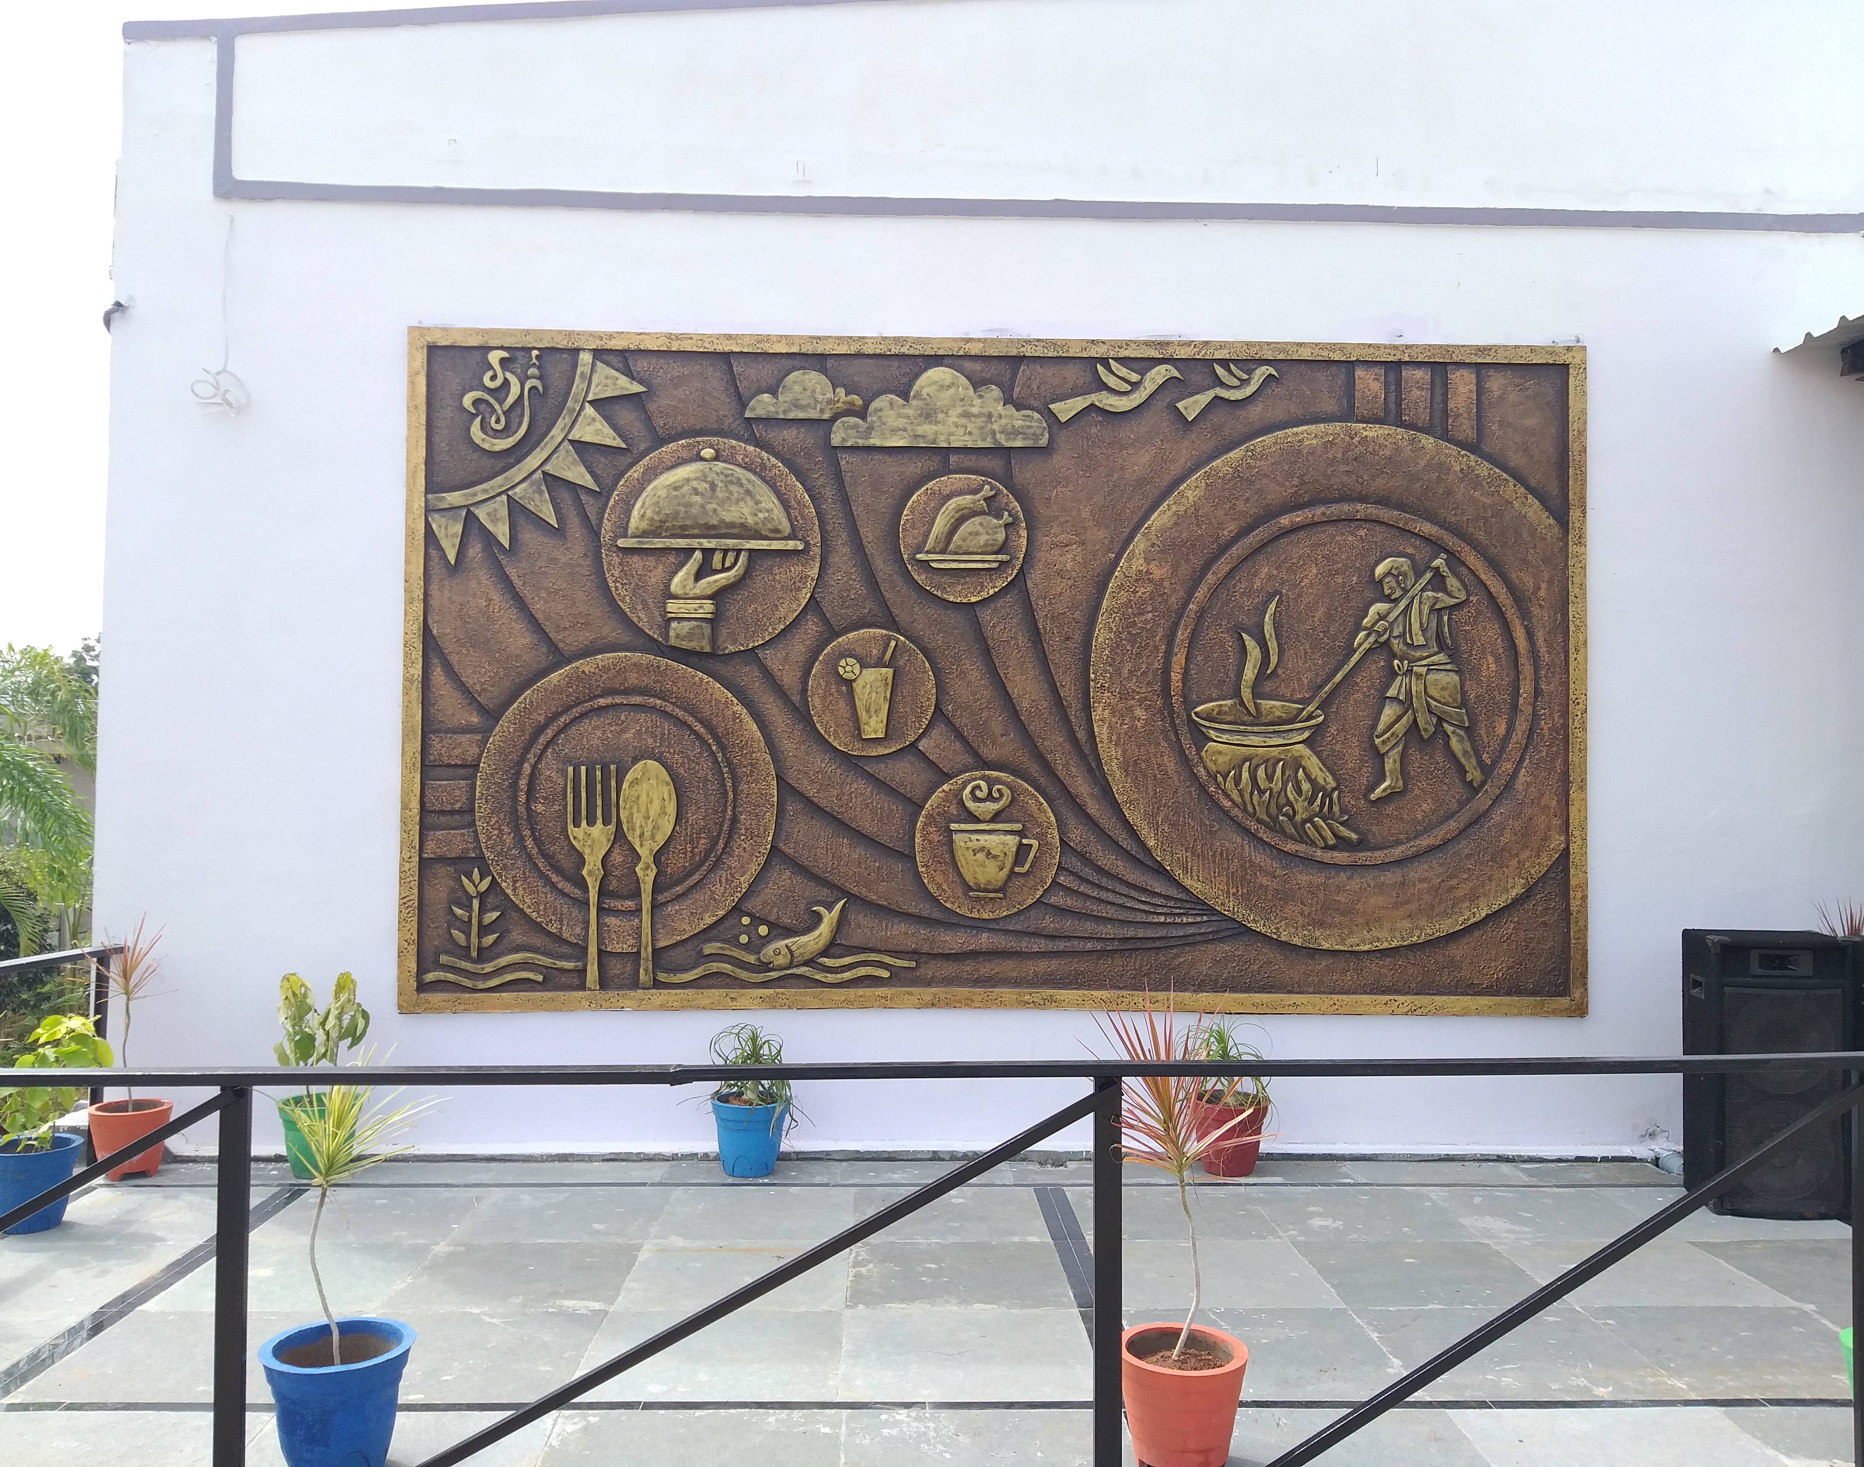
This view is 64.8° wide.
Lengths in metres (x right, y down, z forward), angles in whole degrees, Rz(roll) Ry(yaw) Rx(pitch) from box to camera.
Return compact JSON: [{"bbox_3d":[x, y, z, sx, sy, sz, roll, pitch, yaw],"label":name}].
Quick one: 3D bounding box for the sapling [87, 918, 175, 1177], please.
[{"bbox_3d":[-2.857,1.108,5.234,0.327,0.912,0.341,1,-2,-2],"label":"sapling"}]

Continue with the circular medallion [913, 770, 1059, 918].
[{"bbox_3d":[0.205,0.413,5.472,0.549,0.549,0.050,1,-2,-2],"label":"circular medallion"}]

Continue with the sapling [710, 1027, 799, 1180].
[{"bbox_3d":[-0.649,1.319,5.337,0.327,0.532,0.312,1,-2,-2],"label":"sapling"}]

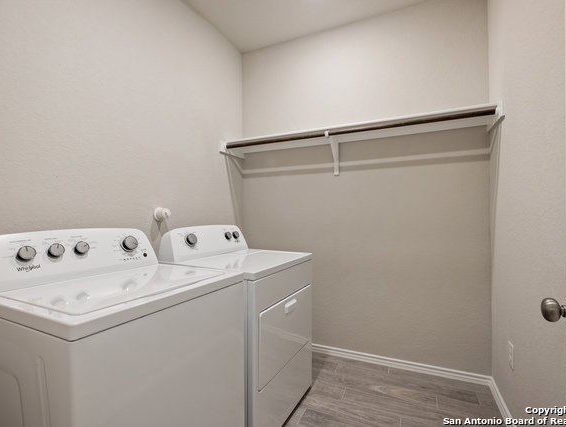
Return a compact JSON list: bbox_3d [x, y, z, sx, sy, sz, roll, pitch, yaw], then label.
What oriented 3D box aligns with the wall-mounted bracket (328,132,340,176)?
[{"bbox_3d":[0.404,-0.474,2.152,0.039,0.300,0.264,0,-1,25],"label":"wall-mounted bracket"}]

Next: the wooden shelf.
[{"bbox_3d":[0.431,-0.485,2.103,2.012,0.321,0.330,0,-1,25],"label":"wooden shelf"}]

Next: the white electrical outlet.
[{"bbox_3d":[1.231,0.766,1.440,0.008,0.119,0.073,0,-1,25],"label":"white electrical outlet"}]

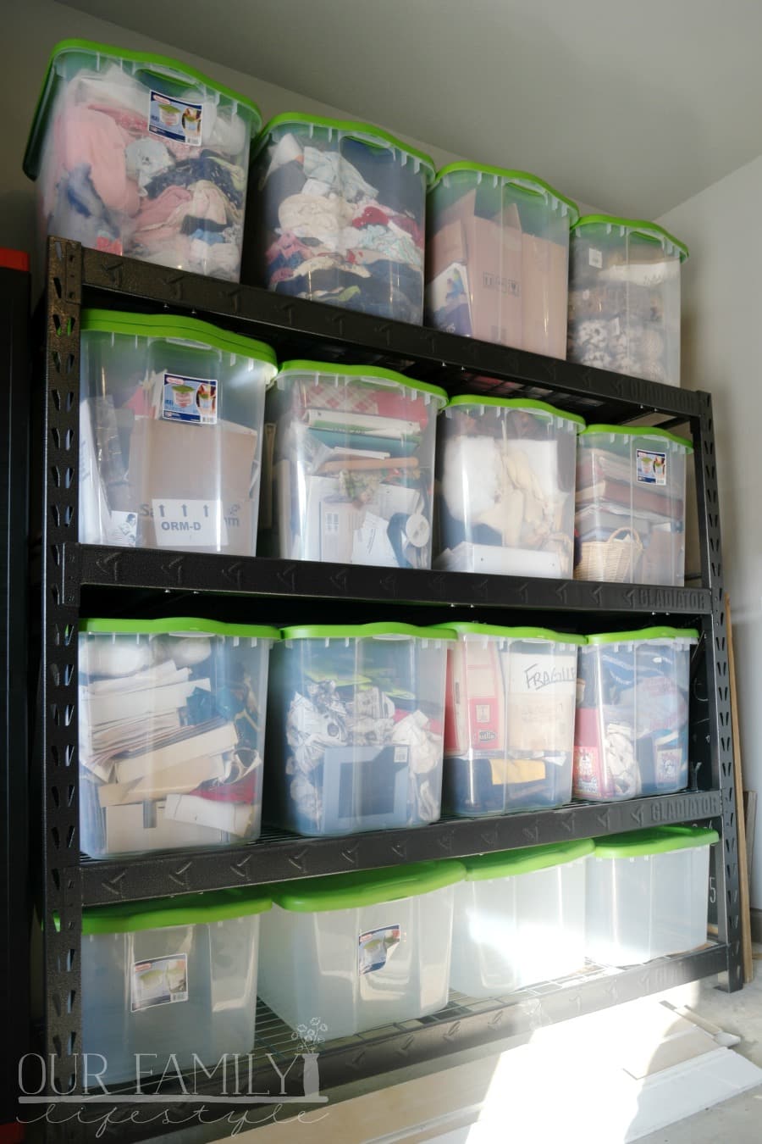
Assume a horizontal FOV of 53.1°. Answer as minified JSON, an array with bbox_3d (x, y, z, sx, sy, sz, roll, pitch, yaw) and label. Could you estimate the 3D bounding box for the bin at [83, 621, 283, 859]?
[{"bbox_3d":[-0.579,0.367,1.847,0.465,0.480,0.570,4,-7,-29],"label":"bin"}]

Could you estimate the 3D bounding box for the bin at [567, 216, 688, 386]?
[{"bbox_3d":[0.637,-0.789,2.571,0.465,0.460,0.570,4,-7,-29],"label":"bin"}]

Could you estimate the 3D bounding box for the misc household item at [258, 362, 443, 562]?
[{"bbox_3d":[-0.183,-0.223,2.096,0.465,0.460,0.570,4,-7,-29],"label":"misc household item"}]

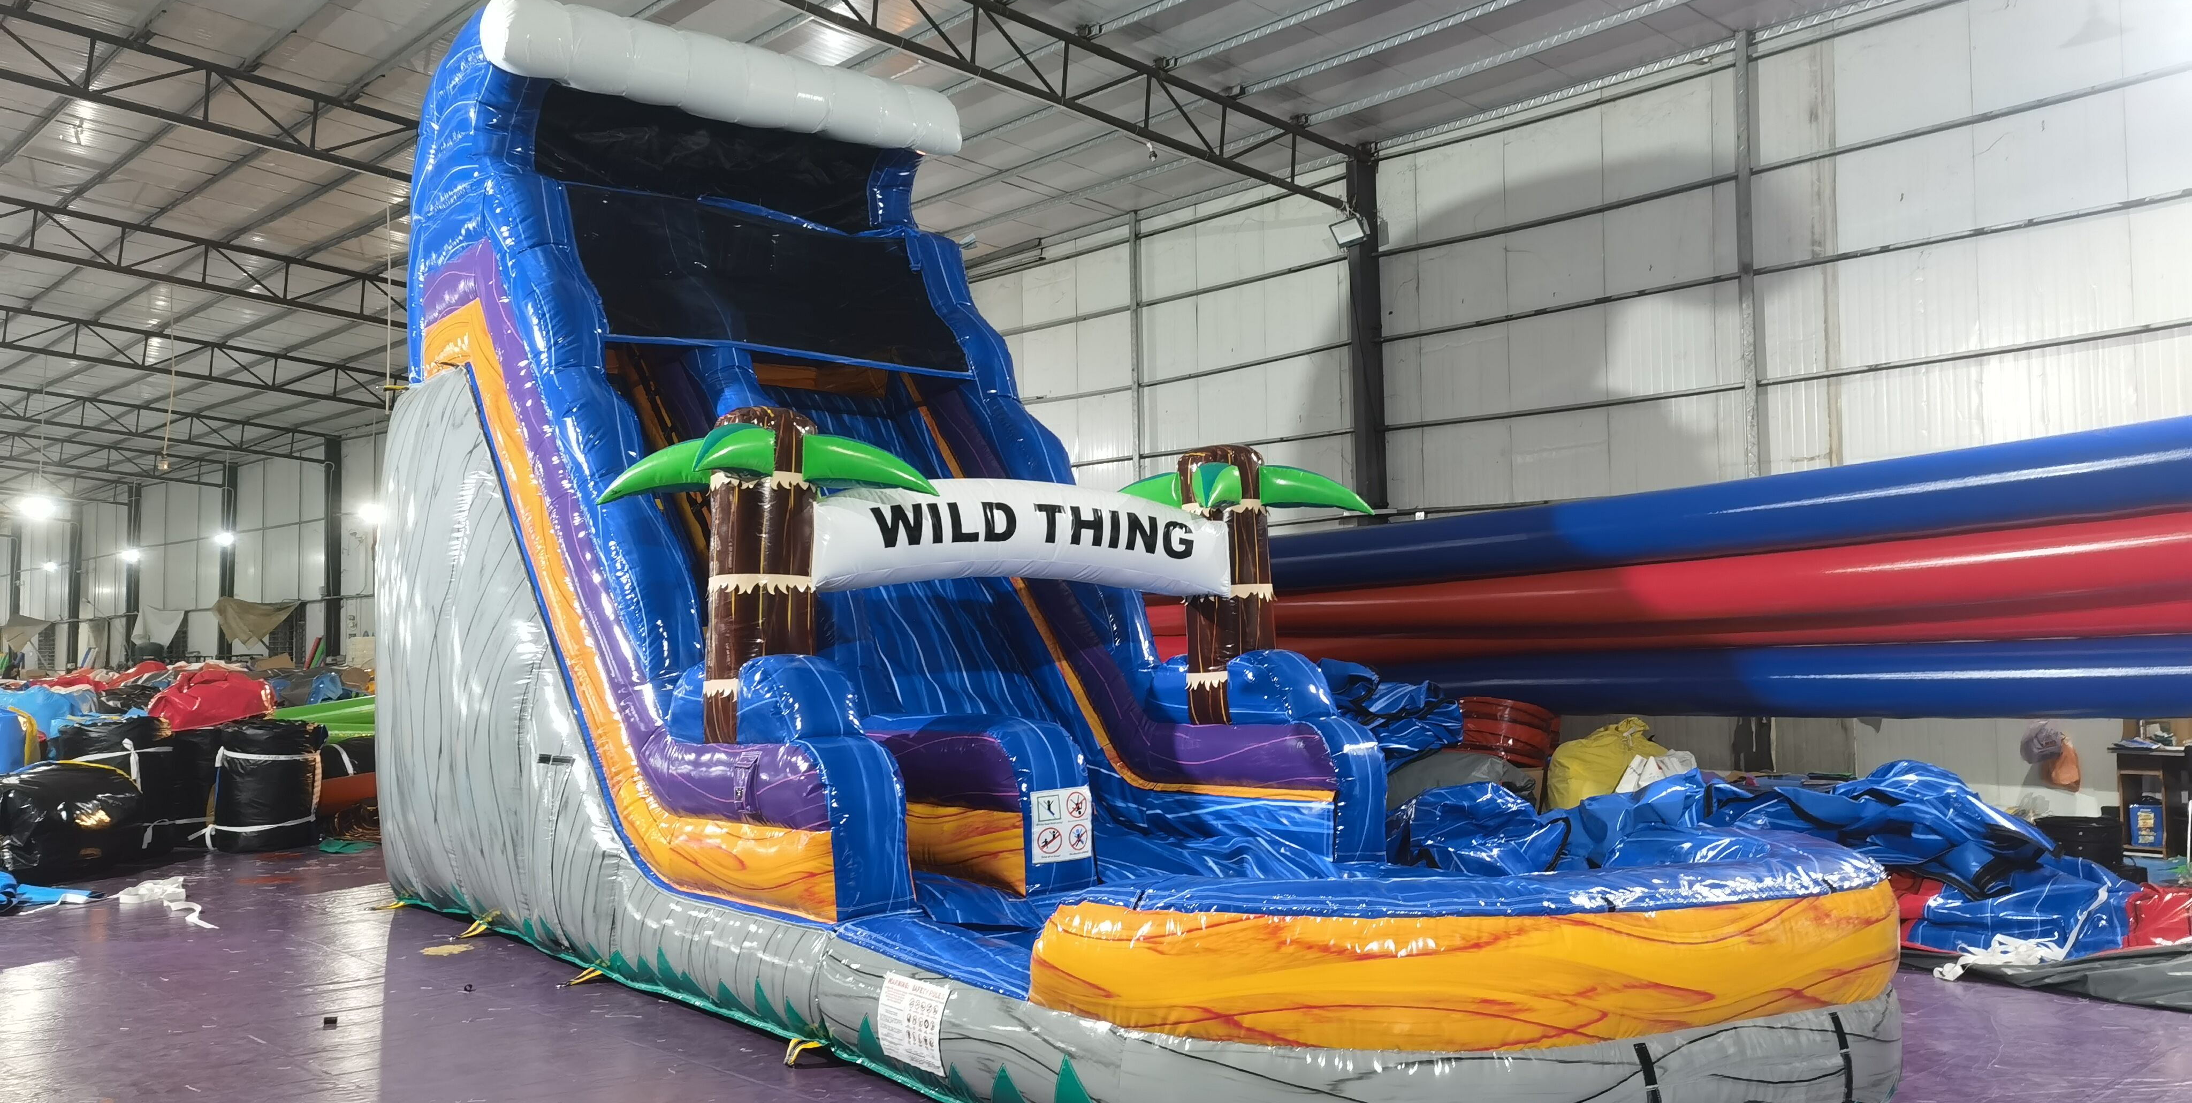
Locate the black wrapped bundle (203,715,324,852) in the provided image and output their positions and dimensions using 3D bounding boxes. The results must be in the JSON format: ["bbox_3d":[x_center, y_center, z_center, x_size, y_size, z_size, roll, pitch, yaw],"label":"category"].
[{"bbox_3d":[-6.940,1.950,14.310,0.860,1.020,0.860,0,-3,-26],"label":"black wrapped bundle"}]

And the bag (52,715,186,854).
[{"bbox_3d":[-8.380,1.980,14.750,1.000,1.030,0.950,1,-3,-30],"label":"bag"}]

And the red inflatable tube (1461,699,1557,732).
[{"bbox_3d":[3.083,1.231,12.800,0.800,0.220,0.620,-2,-3,13],"label":"red inflatable tube"}]

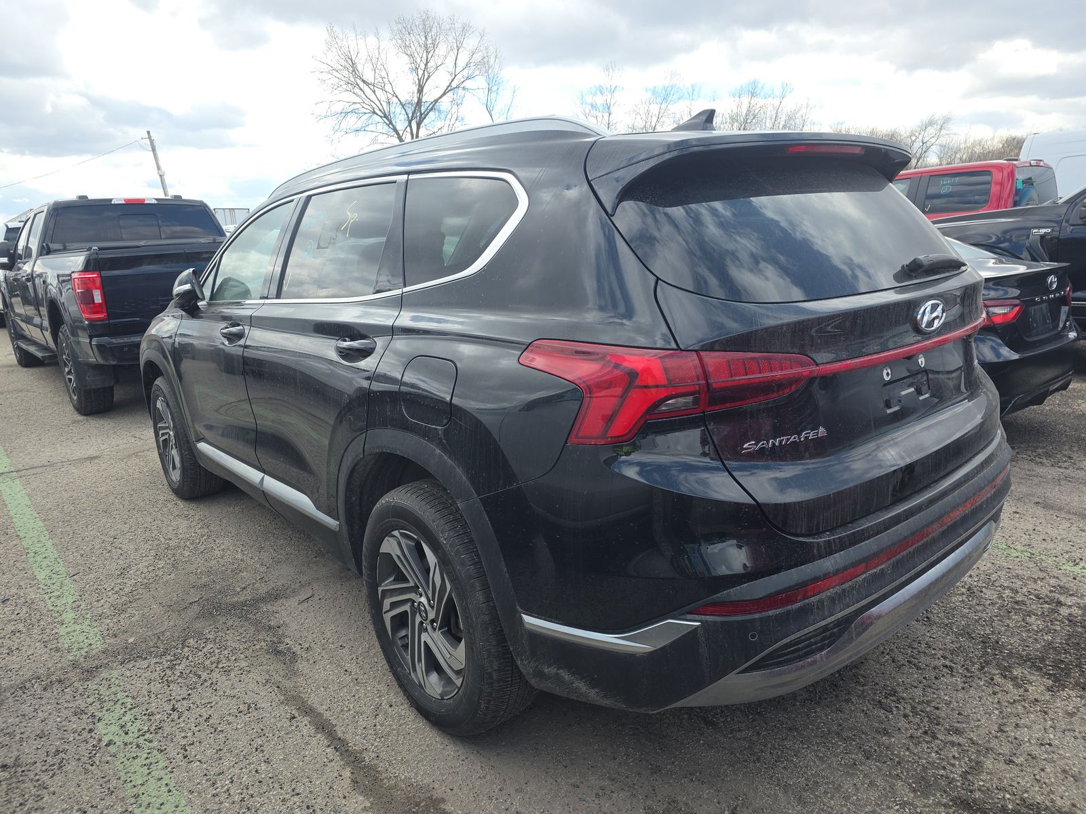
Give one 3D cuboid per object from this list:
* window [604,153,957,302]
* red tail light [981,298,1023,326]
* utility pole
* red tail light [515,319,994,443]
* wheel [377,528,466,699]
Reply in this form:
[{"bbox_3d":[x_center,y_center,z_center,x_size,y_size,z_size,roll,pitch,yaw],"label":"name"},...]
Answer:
[{"bbox_3d":[0.722,-0.447,1.807,1.350,0.450,0.100,-15,-22,-37],"label":"window"},{"bbox_3d":[2.439,-0.543,4.066,0.500,0.160,0.260,-13,16,-38],"label":"red tail light"},{"bbox_3d":[-25.680,-13.999,49.662,0.320,9.550,0.320,-17,18,-23],"label":"utility pole"},{"bbox_3d":[0.729,-0.183,1.803,1.720,0.200,0.440,-15,17,-37],"label":"red tail light"},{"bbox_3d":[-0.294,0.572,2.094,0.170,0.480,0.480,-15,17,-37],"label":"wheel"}]

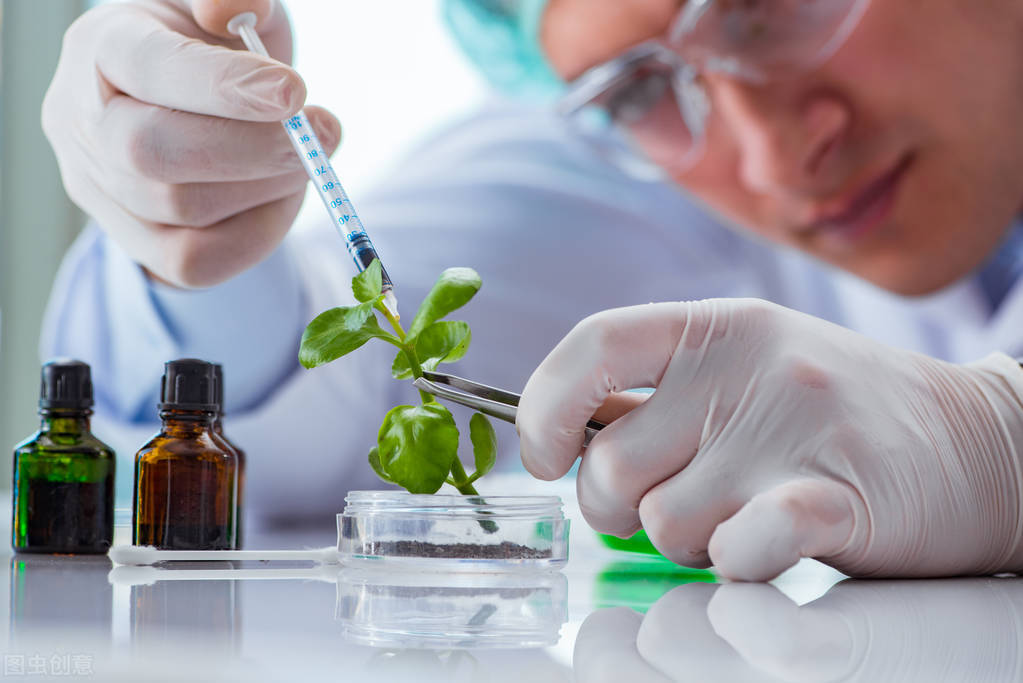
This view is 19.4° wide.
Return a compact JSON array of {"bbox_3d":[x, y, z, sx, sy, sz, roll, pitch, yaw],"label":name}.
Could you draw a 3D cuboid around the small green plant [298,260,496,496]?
[{"bbox_3d":[-0.035,0.014,0.920,0.061,0.078,0.050,1,-1,0],"label":"small green plant"}]

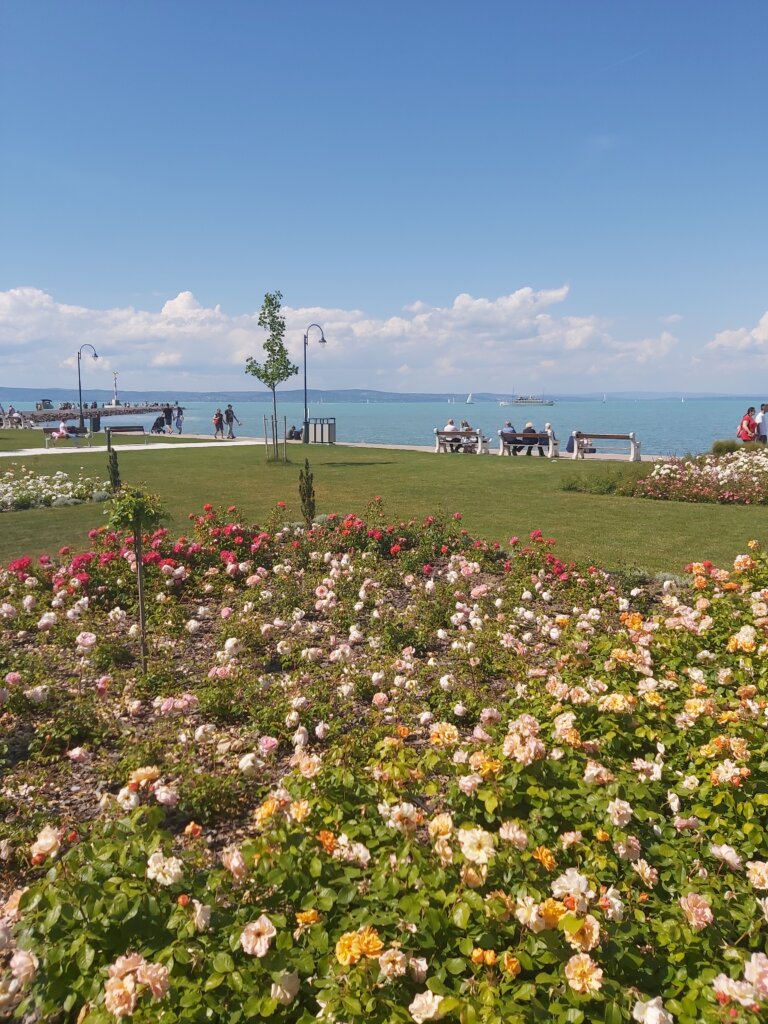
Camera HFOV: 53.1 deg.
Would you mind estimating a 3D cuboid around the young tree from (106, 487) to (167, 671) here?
[{"bbox_3d":[-1.459,0.420,4.627,0.360,1.150,0.360,0,8,0],"label":"young tree"}]

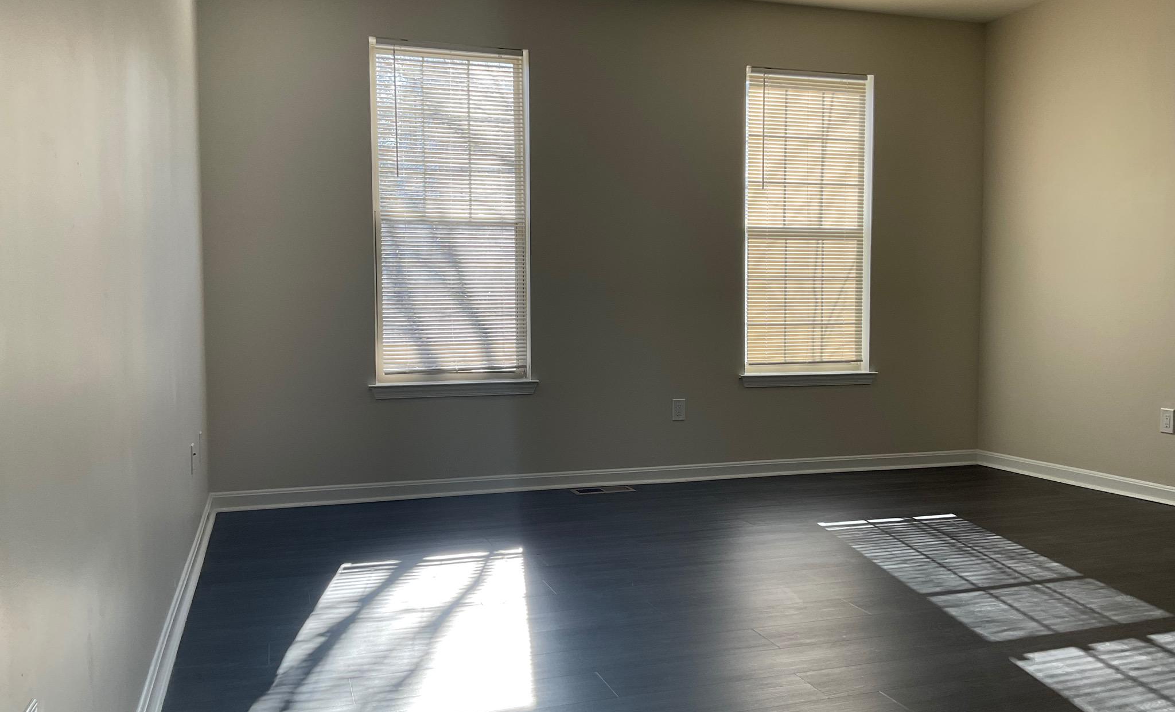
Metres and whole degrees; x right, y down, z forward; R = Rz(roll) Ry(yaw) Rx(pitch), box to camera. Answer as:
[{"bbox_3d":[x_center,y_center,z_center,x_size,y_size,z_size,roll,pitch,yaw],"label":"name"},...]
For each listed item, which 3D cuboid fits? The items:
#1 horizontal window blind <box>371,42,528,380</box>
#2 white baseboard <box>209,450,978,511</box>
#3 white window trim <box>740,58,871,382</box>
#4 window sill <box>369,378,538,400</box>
[{"bbox_3d":[-0.698,-0.730,5.112,0.802,1.708,0.045,-1,3,-18],"label":"horizontal window blind"},{"bbox_3d":[0.303,0.668,5.455,4.446,0.090,0.025,-1,3,-18],"label":"white baseboard"},{"bbox_3d":[1.279,-0.730,5.726,0.893,1.803,0.105,-1,3,-18],"label":"white window trim"},{"bbox_3d":[-0.693,0.167,5.136,0.885,0.079,0.100,-1,3,-18],"label":"window sill"}]

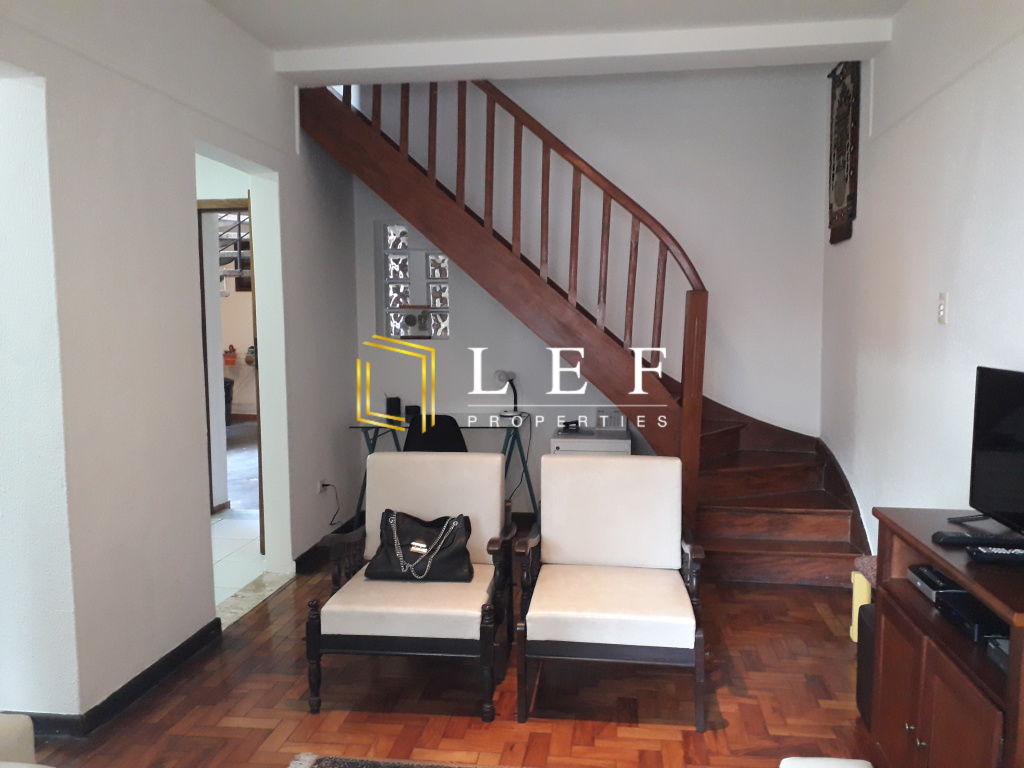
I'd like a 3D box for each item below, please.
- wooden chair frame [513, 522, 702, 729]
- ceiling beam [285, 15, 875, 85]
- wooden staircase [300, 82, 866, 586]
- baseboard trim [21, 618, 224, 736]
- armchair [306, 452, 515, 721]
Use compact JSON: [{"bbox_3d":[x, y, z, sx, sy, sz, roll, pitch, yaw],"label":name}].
[{"bbox_3d":[0.369,0.839,3.102,0.660,0.640,0.770,0,5,6],"label":"wooden chair frame"},{"bbox_3d":[0.291,-1.649,4.010,2.991,0.101,0.300,1,5,9],"label":"ceiling beam"},{"bbox_3d":[0.407,-0.363,4.723,3.034,2.736,1.051,1,5,9],"label":"wooden staircase"},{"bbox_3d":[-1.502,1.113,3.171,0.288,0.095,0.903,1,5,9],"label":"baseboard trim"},{"bbox_3d":[-0.355,0.734,3.174,0.680,0.840,0.790,0,5,7],"label":"armchair"}]

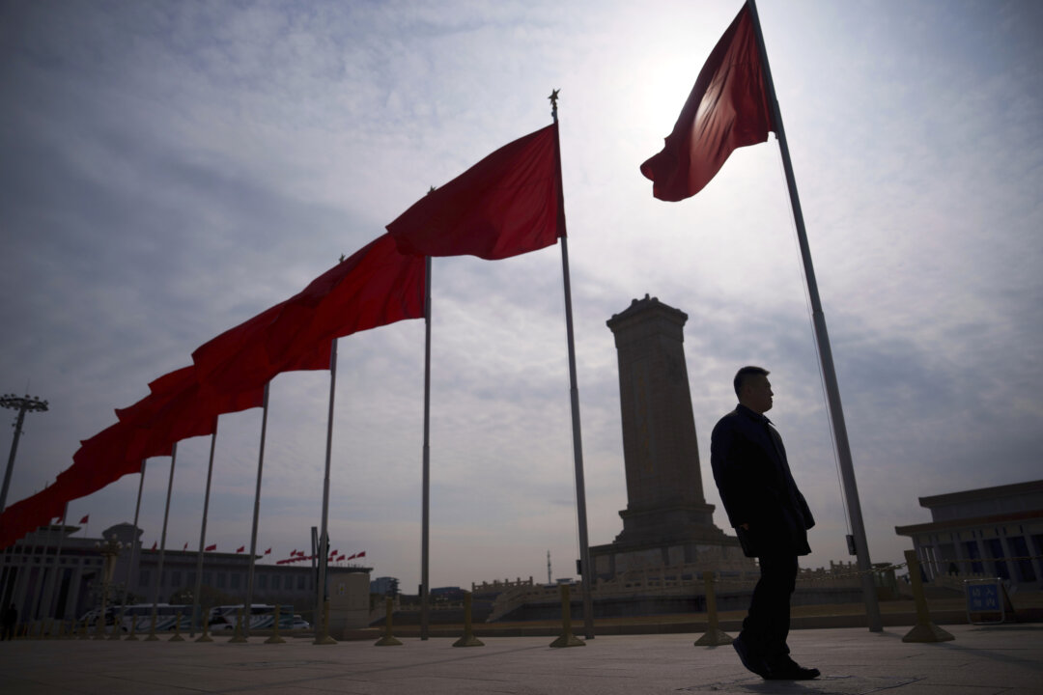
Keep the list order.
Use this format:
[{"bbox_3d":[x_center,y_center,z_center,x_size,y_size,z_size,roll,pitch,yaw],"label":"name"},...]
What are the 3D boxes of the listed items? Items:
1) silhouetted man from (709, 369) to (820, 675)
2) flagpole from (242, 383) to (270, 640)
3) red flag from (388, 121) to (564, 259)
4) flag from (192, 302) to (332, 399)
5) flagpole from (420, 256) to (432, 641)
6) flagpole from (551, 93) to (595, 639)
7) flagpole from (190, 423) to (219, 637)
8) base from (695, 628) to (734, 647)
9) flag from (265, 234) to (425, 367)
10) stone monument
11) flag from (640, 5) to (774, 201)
[{"bbox_3d":[1.388,0.950,4.029,0.520,1.770,0.550,-11,-23,20],"label":"silhouetted man"},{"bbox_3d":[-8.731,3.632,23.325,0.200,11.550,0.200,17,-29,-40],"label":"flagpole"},{"bbox_3d":[-0.959,-3.382,14.576,3.657,3.600,0.900,1,-22,-7],"label":"red flag"},{"bbox_3d":[-7.653,-0.258,20.825,4.163,4.405,0.900,1,-22,-7],"label":"flag"},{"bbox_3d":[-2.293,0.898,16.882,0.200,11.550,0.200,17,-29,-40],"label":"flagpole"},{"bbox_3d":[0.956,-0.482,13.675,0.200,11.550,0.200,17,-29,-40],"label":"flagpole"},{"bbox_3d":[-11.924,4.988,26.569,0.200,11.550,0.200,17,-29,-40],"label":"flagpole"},{"bbox_3d":[2.041,3.044,7.292,0.310,0.170,0.310,17,-29,-40],"label":"base"},{"bbox_3d":[-4.320,-1.580,17.598,3.933,4.519,0.900,1,-22,-7],"label":"flag"},{"bbox_3d":[15.803,10.022,81.275,12.500,35.400,12.500,17,-29,-40],"label":"stone monument"},{"bbox_3d":[2.876,-4.205,11.215,2.473,4.566,1.100,2,-22,-9],"label":"flag"}]

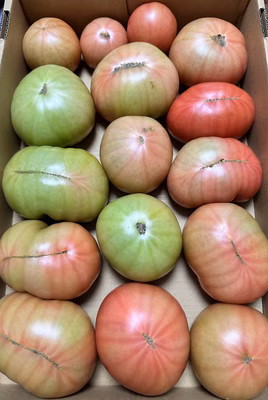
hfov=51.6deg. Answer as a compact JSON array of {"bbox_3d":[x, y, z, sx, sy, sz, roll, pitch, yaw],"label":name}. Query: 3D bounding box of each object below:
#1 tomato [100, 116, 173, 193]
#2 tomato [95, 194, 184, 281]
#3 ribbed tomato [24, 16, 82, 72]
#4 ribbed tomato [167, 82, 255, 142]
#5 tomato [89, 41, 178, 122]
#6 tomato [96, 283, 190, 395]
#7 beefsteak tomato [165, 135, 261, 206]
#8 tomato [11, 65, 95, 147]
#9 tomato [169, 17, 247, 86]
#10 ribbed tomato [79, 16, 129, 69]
[{"bbox_3d":[0.003,-0.051,0.310,0.080,0.071,0.087,0,76,1],"label":"tomato"},{"bbox_3d":[0.006,0.038,0.302,0.088,0.069,0.097,-36,78,-8],"label":"tomato"},{"bbox_3d":[-0.104,-0.197,0.355,0.072,0.058,0.068,0,76,1],"label":"ribbed tomato"},{"bbox_3d":[0.093,-0.106,0.341,0.107,0.066,0.073,-5,76,-1],"label":"ribbed tomato"},{"bbox_3d":[0.001,-0.141,0.333,0.105,0.069,0.098,0,76,1],"label":"tomato"},{"bbox_3d":[0.009,0.134,0.277,0.088,0.072,0.103,-27,77,-7],"label":"tomato"},{"bbox_3d":[0.091,-0.031,0.319,0.110,0.071,0.083,-6,76,-2],"label":"beefsteak tomato"},{"bbox_3d":[-0.094,-0.111,0.327,0.097,0.071,0.099,0,76,1],"label":"tomato"},{"bbox_3d":[0.092,-0.182,0.344,0.095,0.064,0.087,0,76,1],"label":"tomato"},{"bbox_3d":[-0.039,-0.208,0.371,0.064,0.057,0.064,0,76,0],"label":"ribbed tomato"}]

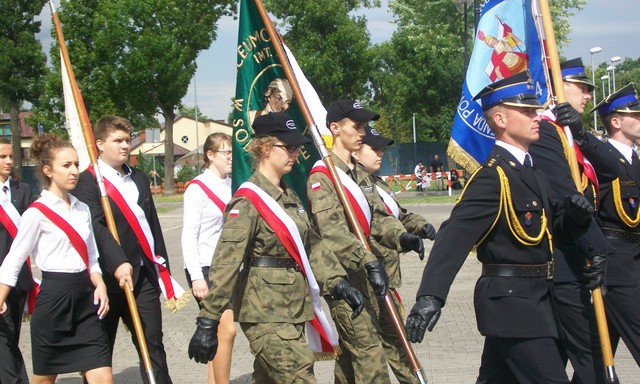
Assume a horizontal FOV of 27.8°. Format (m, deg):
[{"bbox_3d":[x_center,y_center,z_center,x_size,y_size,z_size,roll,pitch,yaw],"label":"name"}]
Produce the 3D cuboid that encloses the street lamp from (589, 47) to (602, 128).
[{"bbox_3d":[16.258,-4.533,75.349,0.720,7.800,0.300,-2,1,11],"label":"street lamp"}]

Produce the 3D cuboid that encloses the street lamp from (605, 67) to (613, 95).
[{"bbox_3d":[20.942,-5.054,92.585,0.720,7.800,0.300,-2,1,11],"label":"street lamp"}]

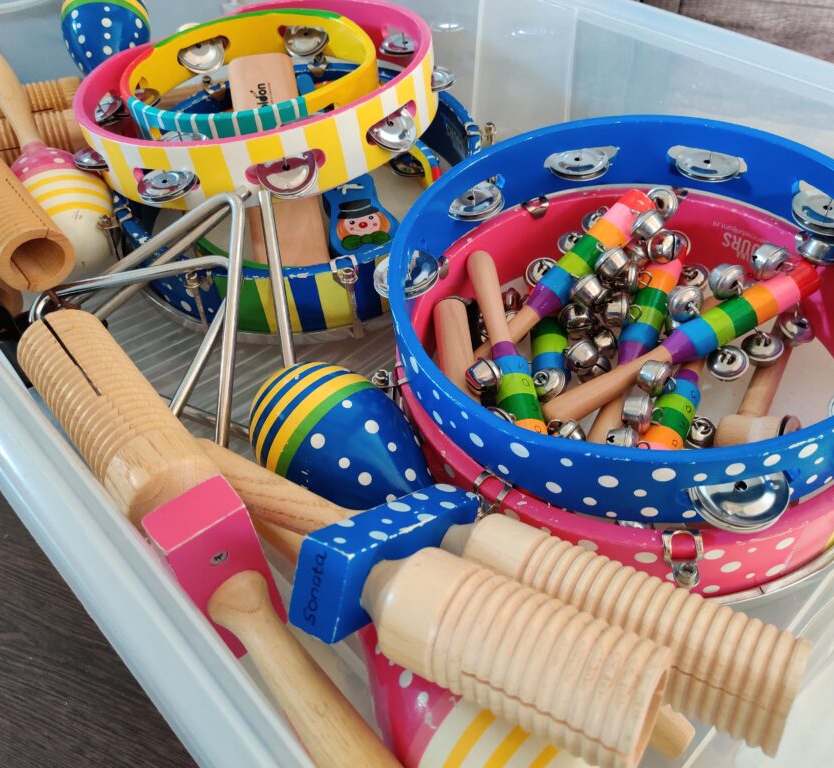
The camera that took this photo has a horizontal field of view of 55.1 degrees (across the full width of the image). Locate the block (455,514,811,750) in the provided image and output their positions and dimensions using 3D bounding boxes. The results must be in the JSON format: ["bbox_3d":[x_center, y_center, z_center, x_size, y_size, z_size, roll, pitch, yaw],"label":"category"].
[{"bbox_3d":[0.075,0.088,0.297,0.123,0.040,0.040,19,53,28],"label":"block"}]

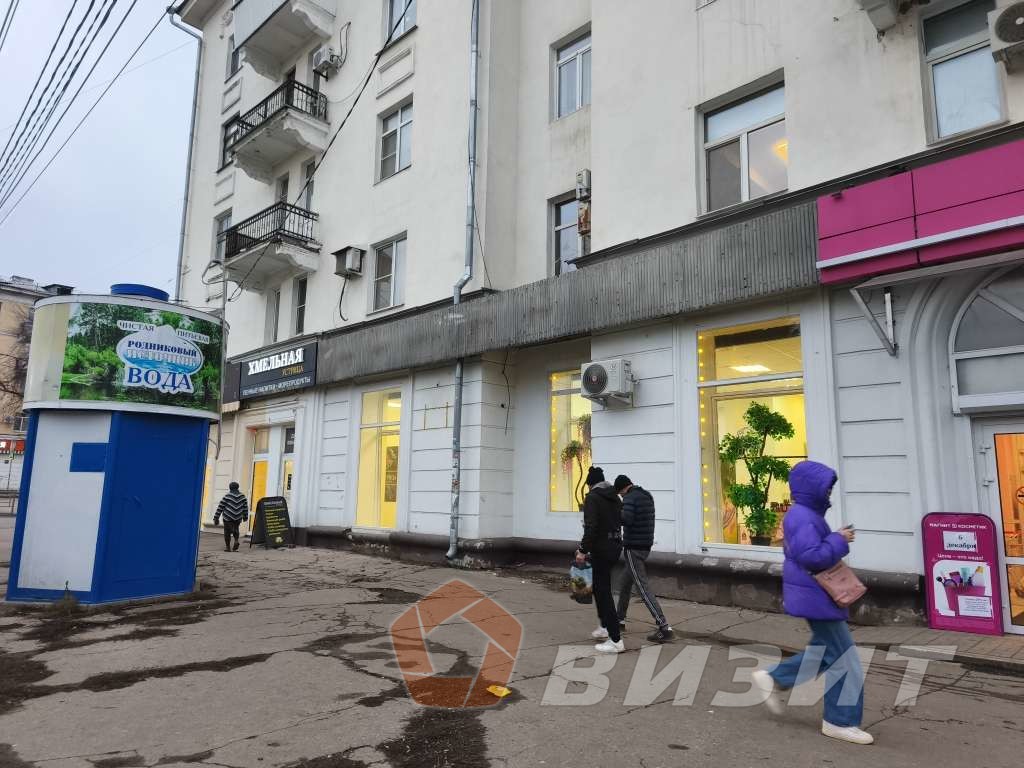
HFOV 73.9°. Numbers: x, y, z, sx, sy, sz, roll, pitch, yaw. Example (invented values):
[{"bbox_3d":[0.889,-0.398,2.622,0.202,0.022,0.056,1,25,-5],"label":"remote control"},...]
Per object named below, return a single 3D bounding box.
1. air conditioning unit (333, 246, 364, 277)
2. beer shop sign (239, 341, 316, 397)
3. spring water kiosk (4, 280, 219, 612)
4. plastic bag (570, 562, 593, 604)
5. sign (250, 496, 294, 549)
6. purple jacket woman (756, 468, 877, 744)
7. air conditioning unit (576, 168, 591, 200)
[{"bbox_3d":[-4.192,-3.052,17.465,0.440,0.620,0.820,10,-13,-44],"label":"air conditioning unit"},{"bbox_3d":[-6.882,-0.327,19.834,0.180,1.150,4.750,10,-13,-44],"label":"beer shop sign"},{"bbox_3d":[-5.776,0.868,10.067,2.350,4.300,2.350,-3,-10,22],"label":"spring water kiosk"},{"bbox_3d":[0.746,2.066,7.100,0.300,0.450,0.180,-4,-10,27],"label":"plastic bag"},{"bbox_3d":[-6.186,3.562,17.500,0.600,1.250,0.700,-7,-12,39],"label":"sign"},{"bbox_3d":[1.878,1.317,4.309,0.750,1.660,0.520,-5,-11,30],"label":"purple jacket woman"},{"bbox_3d":[1.522,-3.667,12.766,0.760,0.570,0.280,10,-13,-44],"label":"air conditioning unit"}]

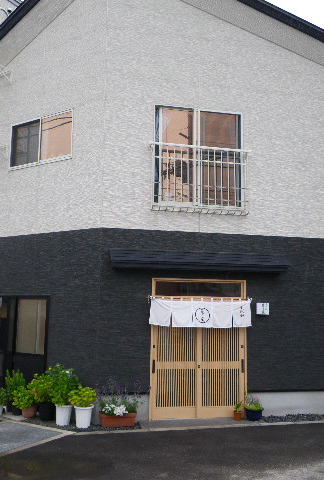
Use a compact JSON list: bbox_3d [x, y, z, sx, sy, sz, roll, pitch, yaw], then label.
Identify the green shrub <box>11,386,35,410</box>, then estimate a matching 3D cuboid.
[{"bbox_3d":[-2.247,2.574,8.464,0.378,0.349,0.378,3,-8,-13],"label":"green shrub"}]

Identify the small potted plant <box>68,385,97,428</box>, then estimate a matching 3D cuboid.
[{"bbox_3d":[-1.238,2.604,8.091,0.415,0.599,0.385,2,-8,-8],"label":"small potted plant"}]

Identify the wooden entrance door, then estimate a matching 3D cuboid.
[{"bbox_3d":[0.607,1.926,8.406,1.624,1.907,0.100,3,-8,-12],"label":"wooden entrance door"}]

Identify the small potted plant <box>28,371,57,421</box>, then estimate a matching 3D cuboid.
[{"bbox_3d":[-1.990,2.583,8.607,0.425,0.758,0.395,3,-8,-12],"label":"small potted plant"}]

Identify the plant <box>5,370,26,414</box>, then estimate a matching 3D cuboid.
[{"bbox_3d":[-2.458,2.550,8.701,0.339,0.697,0.339,3,-8,-15],"label":"plant"}]

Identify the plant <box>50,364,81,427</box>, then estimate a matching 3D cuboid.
[{"bbox_3d":[-1.545,2.456,8.230,0.497,0.914,0.462,2,-8,-10],"label":"plant"}]

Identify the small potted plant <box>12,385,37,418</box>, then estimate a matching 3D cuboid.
[{"bbox_3d":[-2.217,2.629,8.464,0.395,0.487,0.395,3,-8,-13],"label":"small potted plant"}]

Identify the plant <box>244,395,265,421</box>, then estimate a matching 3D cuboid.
[{"bbox_3d":[1.583,2.854,8.860,0.314,0.399,0.308,-1,-8,10],"label":"plant"}]

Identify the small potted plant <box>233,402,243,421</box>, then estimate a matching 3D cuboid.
[{"bbox_3d":[1.283,2.898,8.765,0.156,0.279,0.152,0,-8,8],"label":"small potted plant"}]

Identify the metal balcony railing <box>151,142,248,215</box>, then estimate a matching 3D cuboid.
[{"bbox_3d":[0.629,-1.029,8.683,1.743,1.072,0.260,3,-8,-12],"label":"metal balcony railing"}]

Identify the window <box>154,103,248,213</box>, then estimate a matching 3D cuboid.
[{"bbox_3d":[0.700,-1.457,9.378,1.766,1.911,0.220,3,-8,-12],"label":"window"}]

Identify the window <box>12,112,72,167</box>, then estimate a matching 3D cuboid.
[{"bbox_3d":[-2.327,-1.907,9.954,1.643,0.928,0.120,-4,-9,32],"label":"window"}]

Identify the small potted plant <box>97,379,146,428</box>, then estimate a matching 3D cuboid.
[{"bbox_3d":[-0.614,2.503,7.943,0.727,0.676,0.320,3,-8,-12],"label":"small potted plant"}]

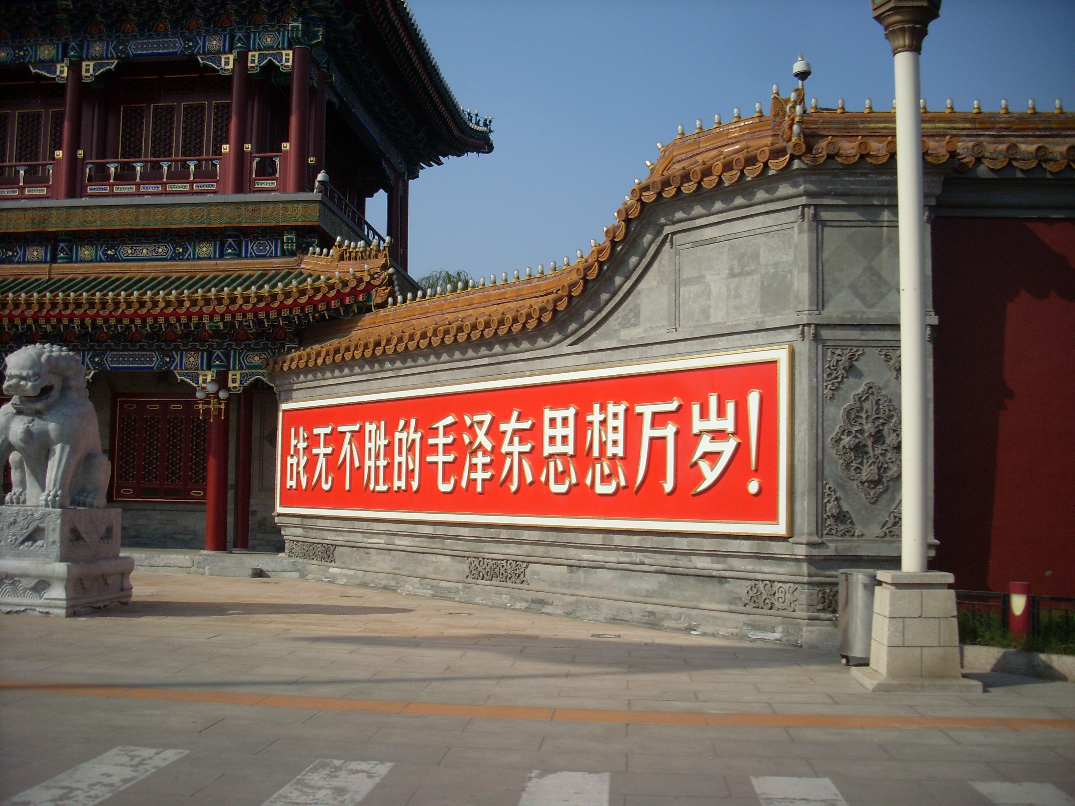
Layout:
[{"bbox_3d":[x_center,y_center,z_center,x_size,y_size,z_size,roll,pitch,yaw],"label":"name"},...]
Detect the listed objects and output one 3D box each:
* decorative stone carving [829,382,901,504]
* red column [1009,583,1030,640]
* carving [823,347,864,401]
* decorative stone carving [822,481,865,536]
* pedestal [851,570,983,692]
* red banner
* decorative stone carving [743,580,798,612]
[{"bbox_3d":[3.538,0.422,12.537,0.898,1.316,0.095,0,-4,6],"label":"decorative stone carving"},{"bbox_3d":[4.503,1.952,11.052,0.198,0.564,0.198,0,-4,6],"label":"red column"},{"bbox_3d":[3.277,-0.311,12.634,0.433,0.574,0.071,0,-4,6],"label":"carving"},{"bbox_3d":[3.249,1.132,12.525,0.430,0.601,0.071,0,-4,6],"label":"decorative stone carving"},{"bbox_3d":[3.149,1.880,9.858,0.901,0.945,0.901,0,-4,4],"label":"pedestal"},{"bbox_3d":[-1.017,0.724,17.262,0.103,2.062,11.867,4,-6,-39],"label":"red banner"},{"bbox_3d":[2.535,2.110,12.865,0.051,0.349,0.756,4,-6,-39],"label":"decorative stone carving"}]

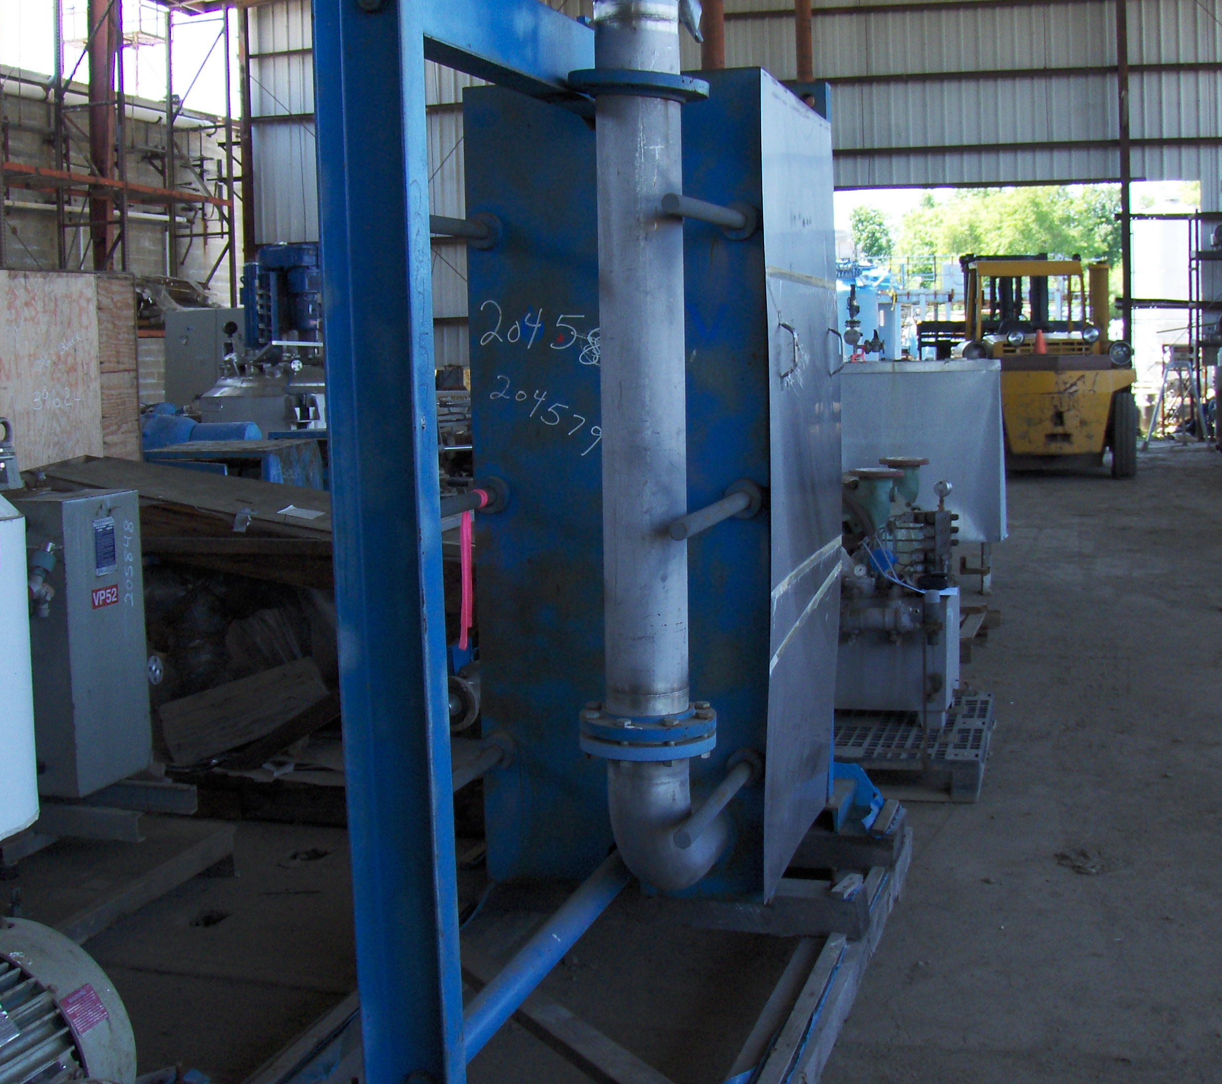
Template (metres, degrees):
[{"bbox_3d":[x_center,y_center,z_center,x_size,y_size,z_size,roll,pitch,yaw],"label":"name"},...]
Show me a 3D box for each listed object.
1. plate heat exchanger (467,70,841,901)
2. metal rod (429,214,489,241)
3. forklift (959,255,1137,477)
[{"bbox_3d":[0.138,-0.152,4.123,0.670,1.800,0.870,1,7,17],"label":"plate heat exchanger"},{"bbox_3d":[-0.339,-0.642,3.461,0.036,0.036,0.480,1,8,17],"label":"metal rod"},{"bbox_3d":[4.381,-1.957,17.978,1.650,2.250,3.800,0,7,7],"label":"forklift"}]

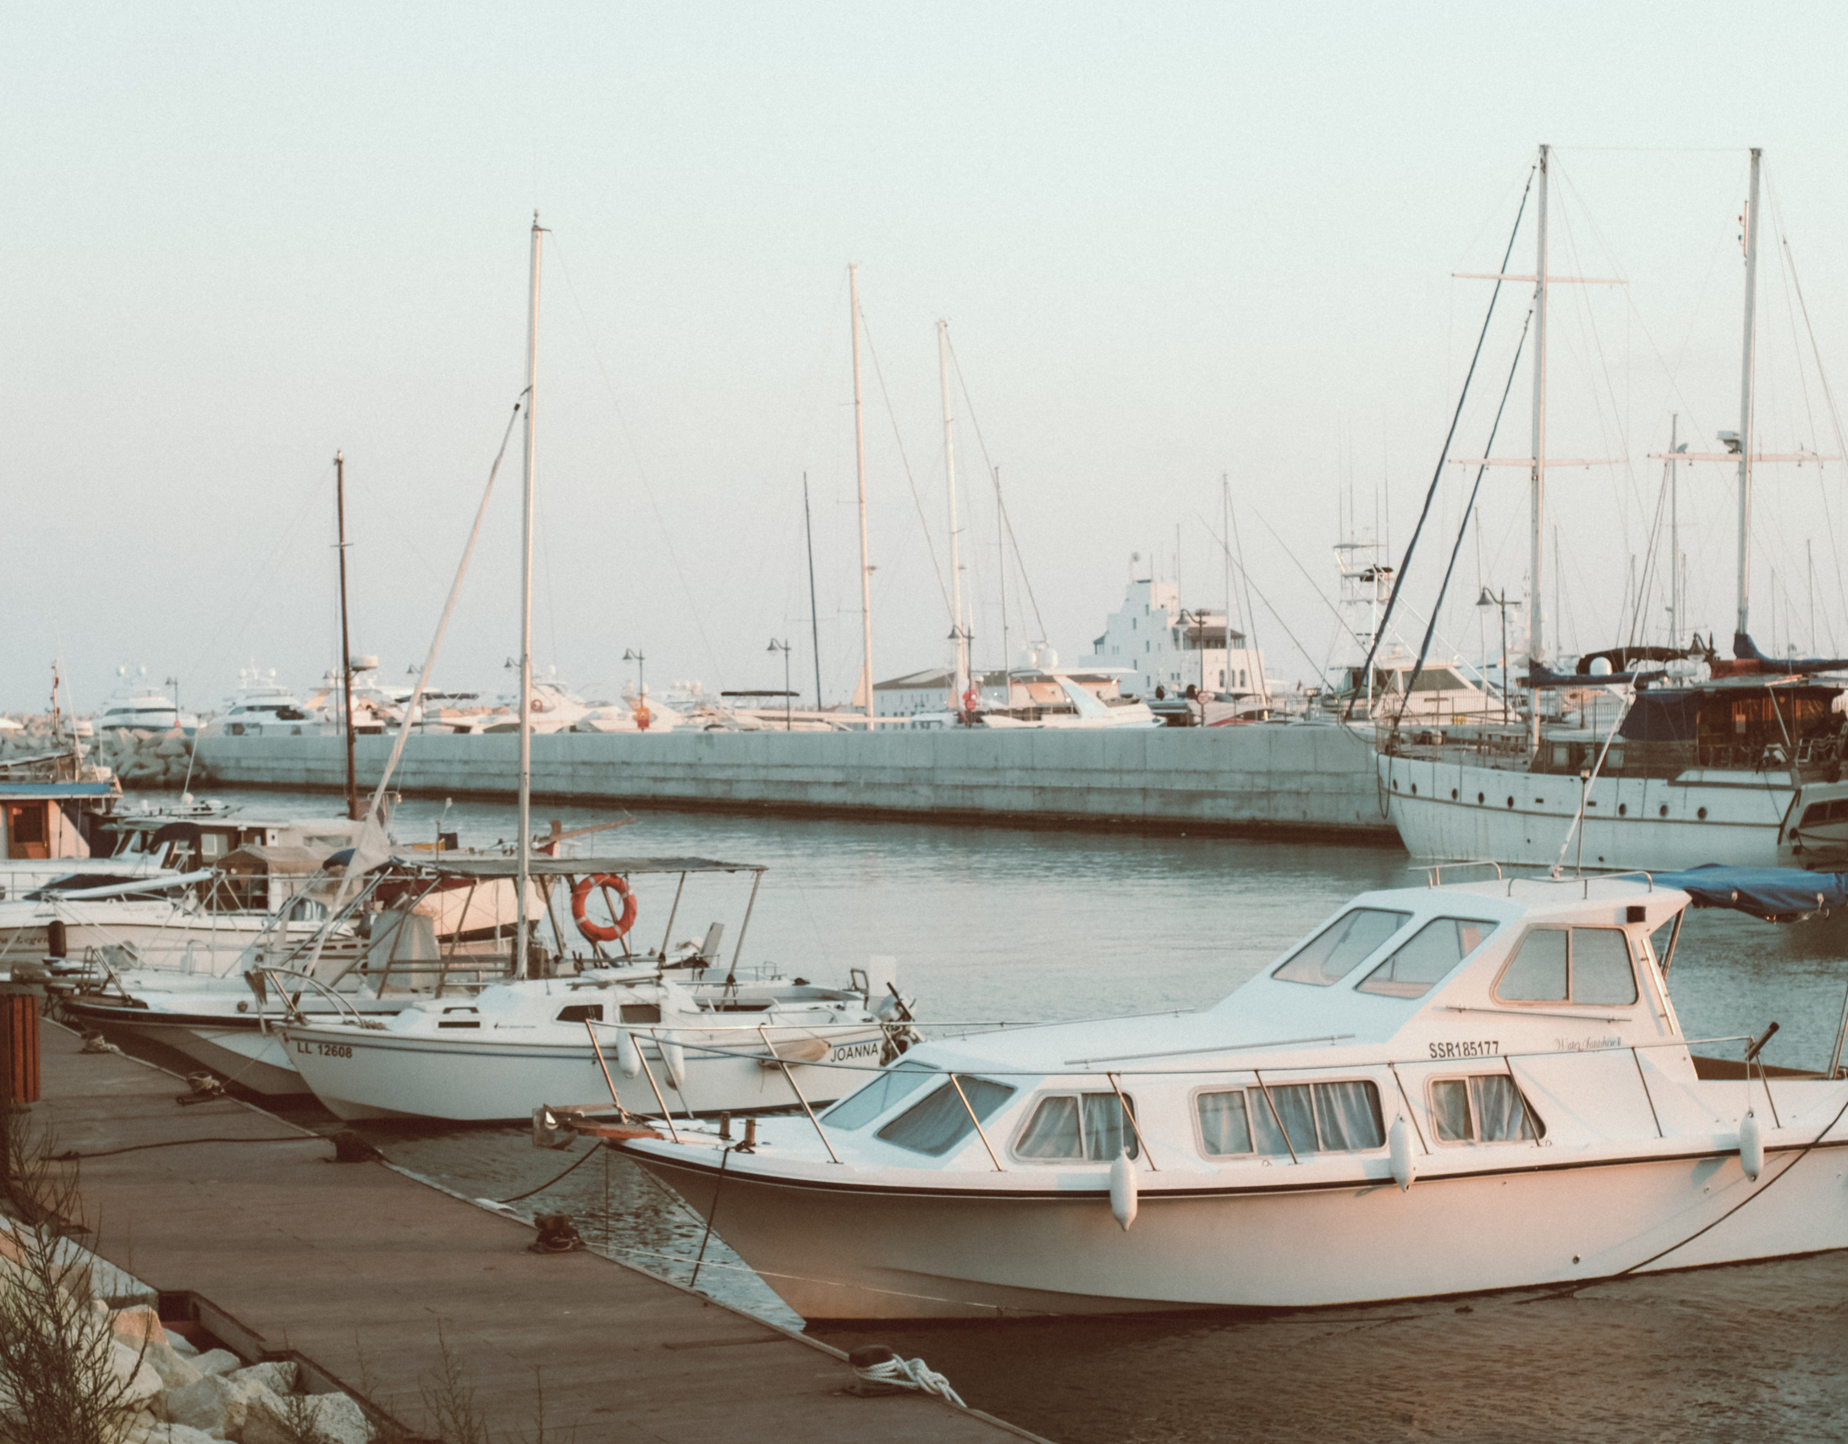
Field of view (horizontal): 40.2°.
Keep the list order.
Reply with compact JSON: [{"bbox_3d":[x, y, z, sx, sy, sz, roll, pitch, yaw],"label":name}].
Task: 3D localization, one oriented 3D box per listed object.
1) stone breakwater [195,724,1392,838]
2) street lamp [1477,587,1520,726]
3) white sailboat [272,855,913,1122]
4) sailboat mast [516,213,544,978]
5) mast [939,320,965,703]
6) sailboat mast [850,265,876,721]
[{"bbox_3d":[-14.749,2.090,115.584,3.000,3.100,107.782,-1,0,-34],"label":"stone breakwater"},{"bbox_3d":[17.050,-1.401,74.996,1.500,5.219,0.500,-1,0,-37],"label":"street lamp"},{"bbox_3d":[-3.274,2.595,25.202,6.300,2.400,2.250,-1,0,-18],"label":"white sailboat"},{"bbox_3d":[-3.893,-1.243,25.001,0.110,7.550,0.100,1,0,-18],"label":"sailboat mast"},{"bbox_3d":[1.268,-8.247,111.960,0.300,19.024,0.220,-3,1,-34],"label":"mast"},{"bbox_3d":[-2.867,-9.974,117.951,0.320,22.589,0.220,-2,1,-34],"label":"sailboat mast"}]

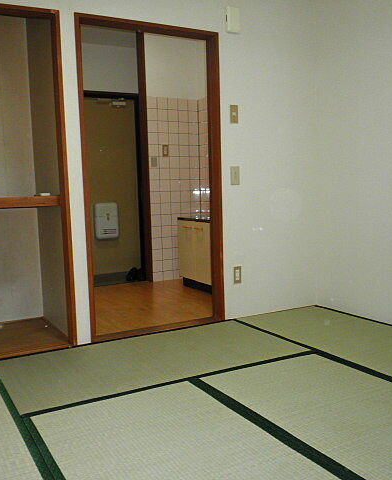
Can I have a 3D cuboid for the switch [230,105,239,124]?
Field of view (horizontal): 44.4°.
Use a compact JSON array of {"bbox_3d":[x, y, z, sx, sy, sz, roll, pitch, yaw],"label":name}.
[{"bbox_3d":[0.274,-0.878,3.365,0.071,0.122,0.013,-4,5,-29],"label":"switch"}]

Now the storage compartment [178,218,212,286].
[{"bbox_3d":[0.198,0.125,4.660,0.495,0.704,0.653,-4,5,-29],"label":"storage compartment"}]

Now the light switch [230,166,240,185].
[{"bbox_3d":[0.283,-0.453,3.399,0.071,0.122,0.013,-4,5,-29],"label":"light switch"}]

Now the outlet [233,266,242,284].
[{"bbox_3d":[0.306,0.259,3.461,0.071,0.122,0.013,-4,5,-29],"label":"outlet"}]

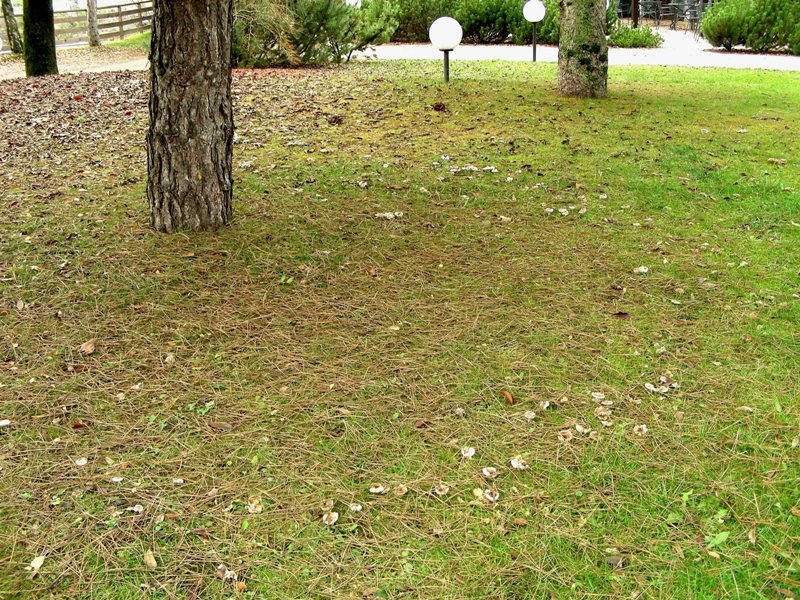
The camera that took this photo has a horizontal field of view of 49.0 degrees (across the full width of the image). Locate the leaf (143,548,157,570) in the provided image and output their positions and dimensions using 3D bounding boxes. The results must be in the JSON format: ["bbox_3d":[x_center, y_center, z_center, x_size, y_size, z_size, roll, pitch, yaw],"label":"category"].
[{"bbox_3d":[-0.662,0.687,2.321,0.031,0.014,0.085,-3,21,-8],"label":"leaf"}]

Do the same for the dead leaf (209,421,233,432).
[{"bbox_3d":[-0.606,0.427,2.967,0.085,0.016,0.035,8,22,20],"label":"dead leaf"}]

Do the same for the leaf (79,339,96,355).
[{"bbox_3d":[-1.263,0.190,3.550,0.052,0.034,0.080,4,21,10],"label":"leaf"}]

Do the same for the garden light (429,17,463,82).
[{"bbox_3d":[0.560,-3.072,10.783,0.410,0.793,0.410,0,20,0],"label":"garden light"}]

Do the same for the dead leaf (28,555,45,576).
[{"bbox_3d":[-0.952,0.695,2.300,0.035,0.016,0.078,0,20,0],"label":"dead leaf"}]

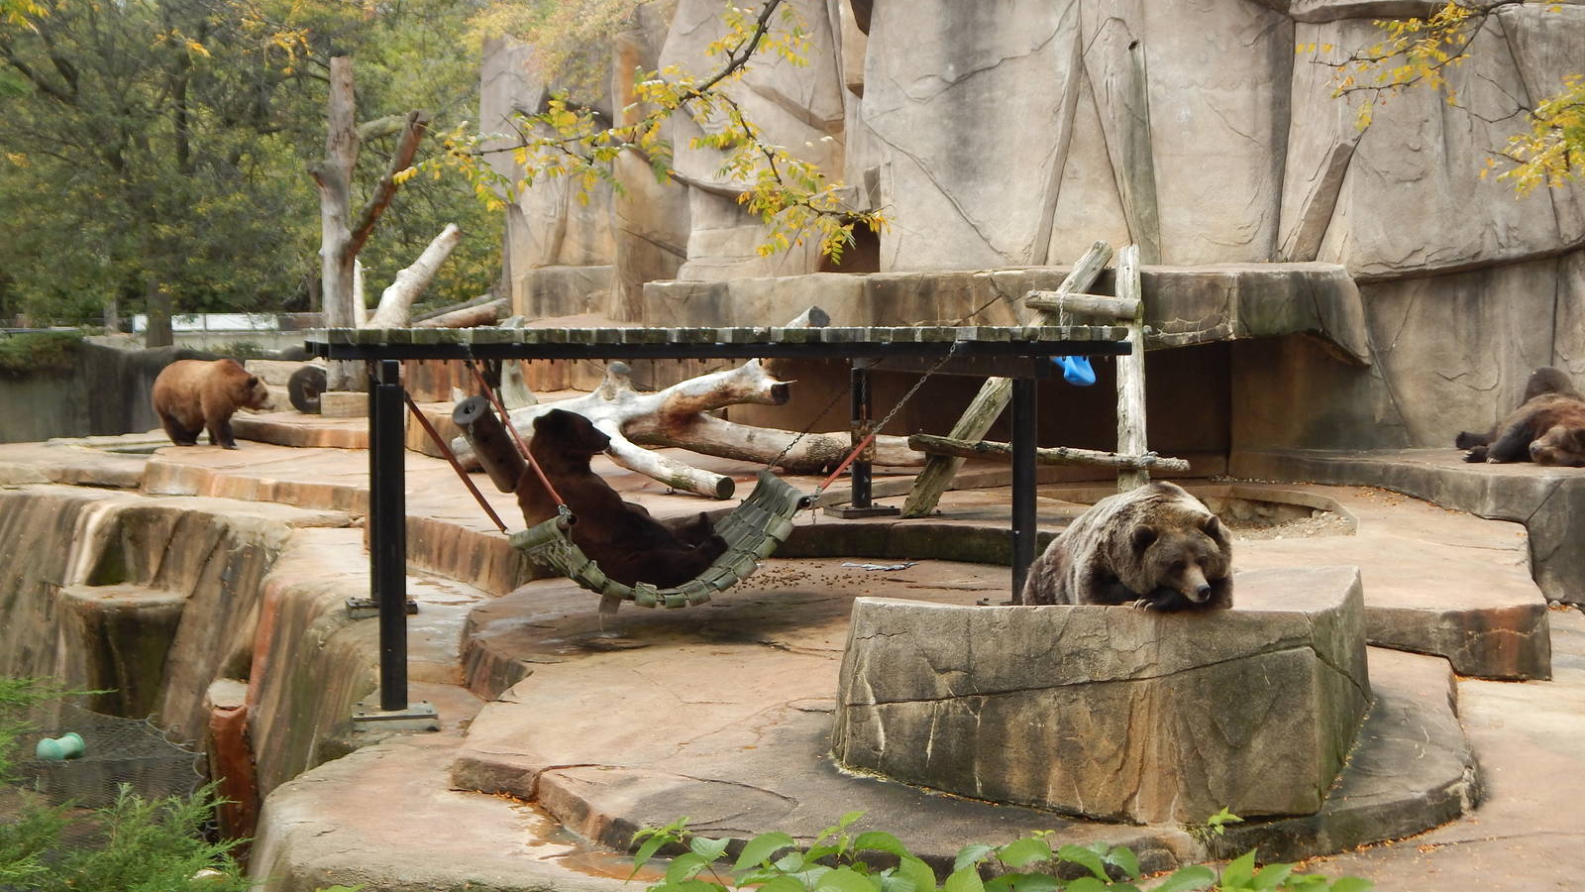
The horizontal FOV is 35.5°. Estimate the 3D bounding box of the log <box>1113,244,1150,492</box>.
[{"bbox_3d":[2.540,-0.557,18.600,0.220,2.135,0.220,-1,-22,6],"label":"log"}]

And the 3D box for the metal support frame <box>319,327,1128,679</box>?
[{"bbox_3d":[-0.690,0.279,14.710,4.200,1.930,4.200,-1,3,-12],"label":"metal support frame"}]

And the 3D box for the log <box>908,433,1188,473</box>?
[{"bbox_3d":[1.891,0.055,18.200,2.070,0.140,0.140,5,3,0],"label":"log"}]

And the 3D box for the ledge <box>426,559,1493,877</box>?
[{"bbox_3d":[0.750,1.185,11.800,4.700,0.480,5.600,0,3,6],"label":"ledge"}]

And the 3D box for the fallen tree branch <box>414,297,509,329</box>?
[{"bbox_3d":[-3.604,-1.440,27.000,1.200,0.360,0.500,-1,3,-12],"label":"fallen tree branch"}]

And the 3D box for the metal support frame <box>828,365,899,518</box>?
[{"bbox_3d":[0.500,-0.055,17.900,0.460,1.150,0.460,-1,3,-14],"label":"metal support frame"}]

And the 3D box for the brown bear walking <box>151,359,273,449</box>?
[{"bbox_3d":[-6.100,-0.449,26.000,1.450,0.950,0.600,1,3,30],"label":"brown bear walking"}]

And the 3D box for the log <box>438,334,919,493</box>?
[{"bbox_3d":[-0.900,-0.314,19.600,4.000,1.150,2.400,0,3,7],"label":"log"}]

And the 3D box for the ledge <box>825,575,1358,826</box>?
[{"bbox_3d":[1.327,0.970,10.364,1.950,0.760,1.950,1,3,21],"label":"ledge"}]

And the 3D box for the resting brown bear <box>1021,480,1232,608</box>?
[{"bbox_3d":[1.338,0.422,10.100,0.720,0.620,1.250,-1,3,-20],"label":"resting brown bear"}]

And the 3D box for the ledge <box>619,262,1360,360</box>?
[{"bbox_3d":[2.000,-1.235,22.700,6.700,0.820,1.800,0,3,15],"label":"ledge"}]

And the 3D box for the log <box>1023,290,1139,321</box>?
[{"bbox_3d":[1.988,-0.966,17.000,0.830,0.140,0.130,5,3,11],"label":"log"}]

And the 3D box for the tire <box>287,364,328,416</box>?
[{"bbox_3d":[-6.242,-0.731,32.301,0.630,0.630,0.220,-1,3,-27],"label":"tire"}]

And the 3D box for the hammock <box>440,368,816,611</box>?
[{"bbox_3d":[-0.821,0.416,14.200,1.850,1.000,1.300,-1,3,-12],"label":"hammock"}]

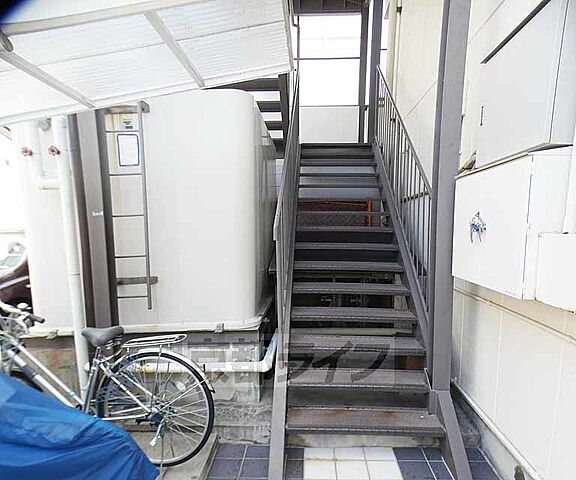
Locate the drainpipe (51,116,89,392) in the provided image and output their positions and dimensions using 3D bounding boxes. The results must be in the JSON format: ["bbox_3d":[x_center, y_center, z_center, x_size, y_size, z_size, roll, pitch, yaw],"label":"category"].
[{"bbox_3d":[-1.423,0.191,2.306,0.086,1.984,0.086,-2,6,0],"label":"drainpipe"}]

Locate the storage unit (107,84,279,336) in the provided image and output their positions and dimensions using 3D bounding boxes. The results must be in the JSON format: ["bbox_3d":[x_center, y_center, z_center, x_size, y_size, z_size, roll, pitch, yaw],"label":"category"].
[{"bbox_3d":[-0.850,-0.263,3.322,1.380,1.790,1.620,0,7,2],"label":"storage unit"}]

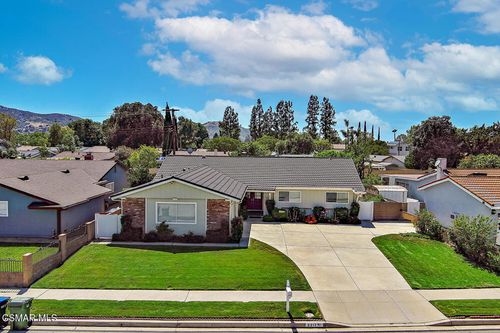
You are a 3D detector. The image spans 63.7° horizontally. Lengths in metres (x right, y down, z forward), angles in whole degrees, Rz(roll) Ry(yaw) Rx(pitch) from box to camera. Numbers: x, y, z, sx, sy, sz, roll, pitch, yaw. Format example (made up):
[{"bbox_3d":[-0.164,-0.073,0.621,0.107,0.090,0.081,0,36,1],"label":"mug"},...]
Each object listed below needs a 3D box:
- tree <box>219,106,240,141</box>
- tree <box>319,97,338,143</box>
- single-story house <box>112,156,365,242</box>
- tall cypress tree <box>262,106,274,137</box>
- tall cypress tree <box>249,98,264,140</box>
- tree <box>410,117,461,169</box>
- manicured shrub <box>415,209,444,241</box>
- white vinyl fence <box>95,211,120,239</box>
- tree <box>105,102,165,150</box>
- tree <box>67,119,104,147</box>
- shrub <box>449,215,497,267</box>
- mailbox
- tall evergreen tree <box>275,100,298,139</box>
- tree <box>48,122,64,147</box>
[{"bbox_3d":[-6.698,-10.692,130.560,6.800,17.400,6.800,1,4,3],"label":"tree"},{"bbox_3d":[19.108,-8.804,98.000,4.870,16.420,4.870,1,4,4],"label":"tree"},{"bbox_3d":[0.408,1.845,35.131,18.100,4.800,18.600,1,4,3],"label":"single-story house"},{"bbox_3d":[5.894,-10.716,130.569,4.200,17.680,4.200,1,4,3],"label":"tall cypress tree"},{"bbox_3d":[1.704,-8.656,98.000,3.650,15.750,3.650,1,4,4],"label":"tall cypress tree"},{"bbox_3d":[27.496,-2.520,60.000,7.750,9.830,7.750,1,4,4],"label":"tree"},{"bbox_3d":[11.860,3.777,26.600,1.980,2.000,1.980,1,4,4],"label":"manicured shrub"},{"bbox_3d":[-9.274,3.902,26.281,1.760,1.660,0.100,1,4,3],"label":"white vinyl fence"},{"bbox_3d":[-25.311,-6.722,88.469,13.000,14.570,13.000,1,4,3],"label":"tree"},{"bbox_3d":[-33.301,-4.853,82.000,7.330,9.820,7.330,1,4,4],"label":"tree"},{"bbox_3d":[13.218,4.151,23.714,2.550,2.400,2.400,1,4,3],"label":"shrub"},{"bbox_3d":[1.536,5.258,16.172,0.230,1.290,0.500,1,4,1],"label":"mailbox"},{"bbox_3d":[11.537,-11.501,130.623,7.000,19.340,7.000,1,4,3],"label":"tall evergreen tree"},{"bbox_3d":[-39.411,-4.479,82.000,3.420,8.940,3.420,1,4,4],"label":"tree"}]

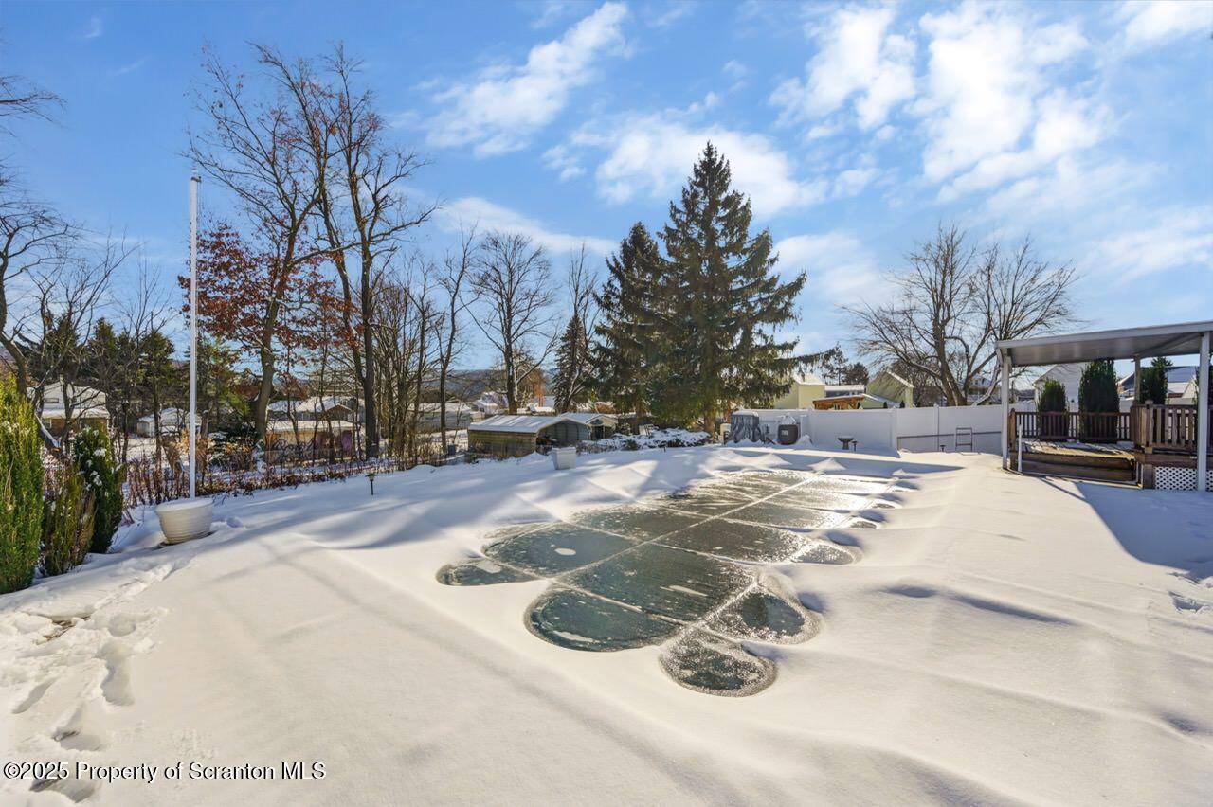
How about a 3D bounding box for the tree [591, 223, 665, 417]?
[{"bbox_3d":[1.660,-4.930,29.000,5.100,12.500,5.000,0,0,3],"label":"tree"}]

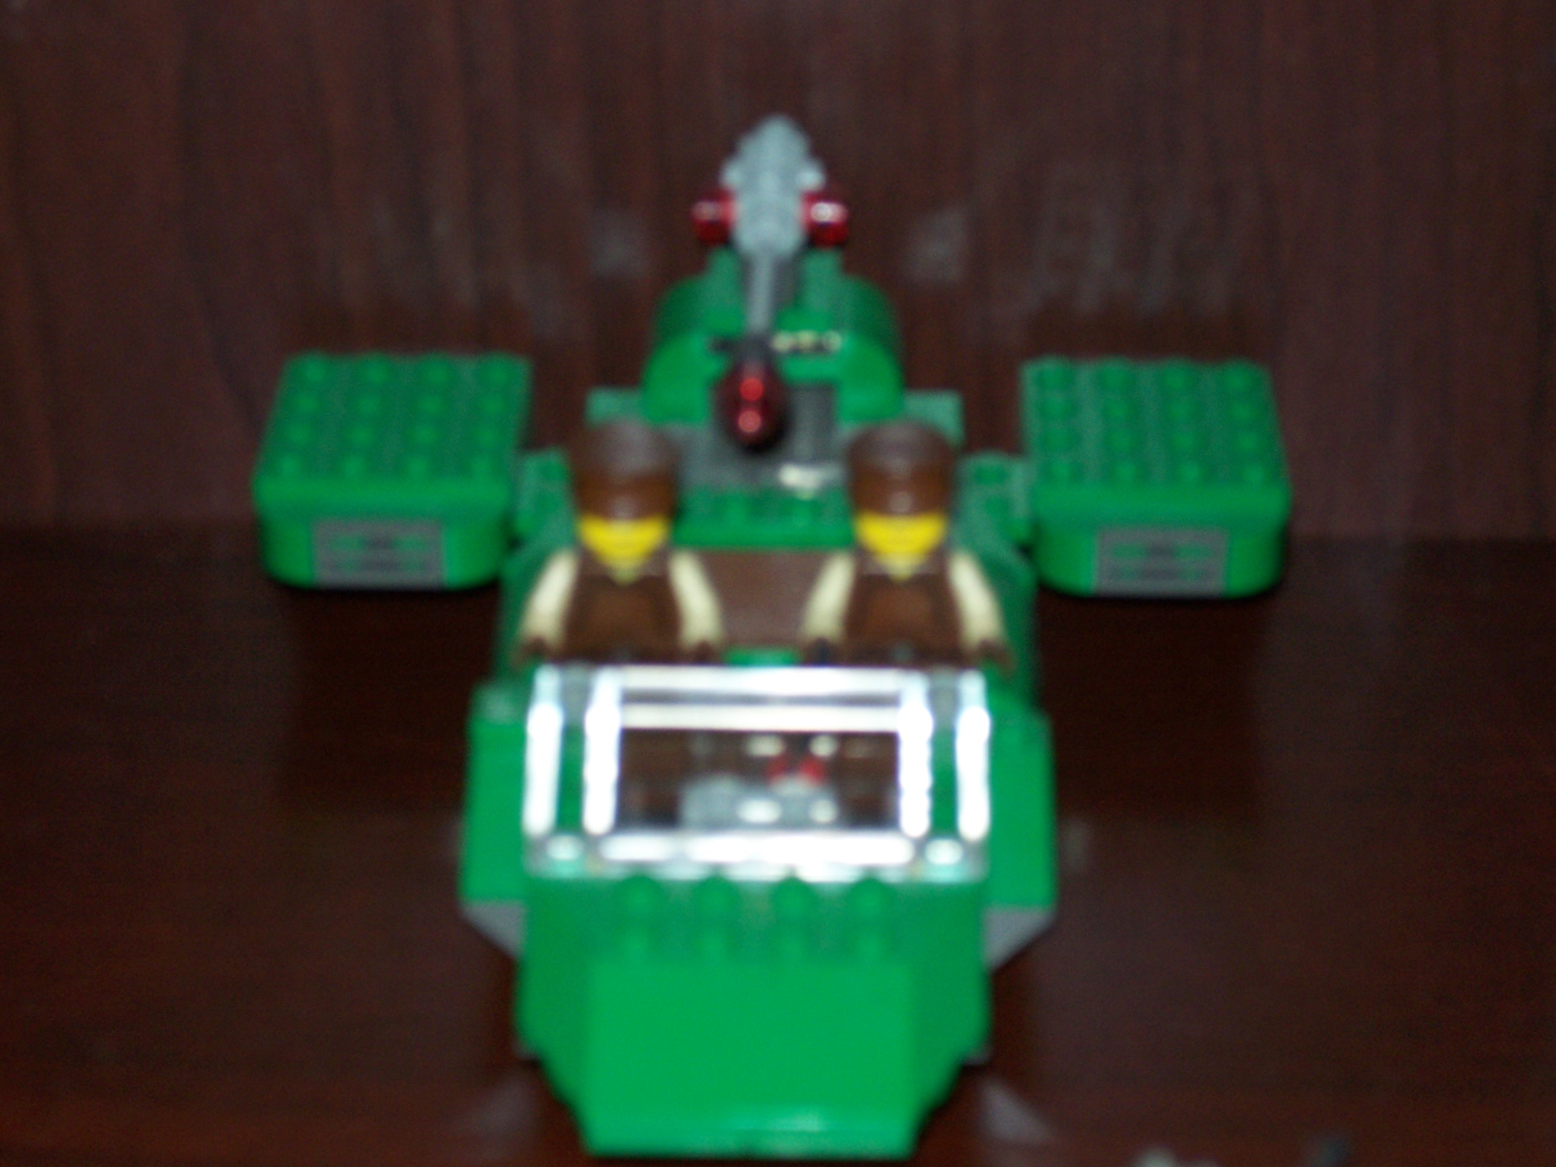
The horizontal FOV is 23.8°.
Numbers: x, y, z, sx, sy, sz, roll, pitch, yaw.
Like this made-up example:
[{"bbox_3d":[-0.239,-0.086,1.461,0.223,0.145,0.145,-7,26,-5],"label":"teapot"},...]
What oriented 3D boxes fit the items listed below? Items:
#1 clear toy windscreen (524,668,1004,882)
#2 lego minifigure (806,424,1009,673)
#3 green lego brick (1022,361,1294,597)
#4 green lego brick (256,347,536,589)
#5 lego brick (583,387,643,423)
[{"bbox_3d":[-0.002,0.020,0.391,0.048,0.018,0.016,0,32,1],"label":"clear toy windscreen"},{"bbox_3d":[0.014,0.001,0.428,0.024,0.033,0.018,0,32,1],"label":"lego minifigure"},{"bbox_3d":[0.047,-0.014,0.472,0.032,0.017,0.032,0,32,1],"label":"green lego brick"},{"bbox_3d":[-0.049,-0.015,0.474,0.032,0.017,0.032,0,32,1],"label":"green lego brick"},{"bbox_3d":[-0.021,-0.020,0.473,0.009,0.006,0.011,0,32,1],"label":"lego brick"}]

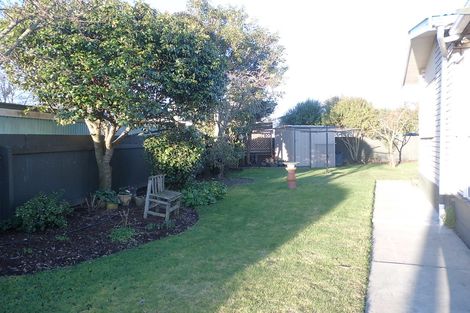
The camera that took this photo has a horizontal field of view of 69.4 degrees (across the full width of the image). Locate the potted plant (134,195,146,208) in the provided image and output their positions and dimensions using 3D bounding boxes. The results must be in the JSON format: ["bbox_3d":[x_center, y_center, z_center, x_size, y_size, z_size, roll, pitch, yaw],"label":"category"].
[{"bbox_3d":[-2.219,1.007,8.041,0.330,0.330,0.330,-1,3,-15],"label":"potted plant"}]

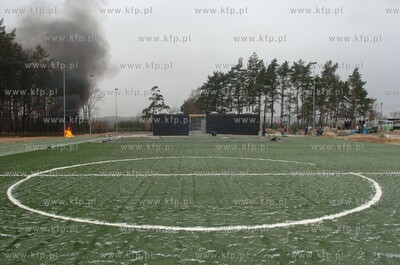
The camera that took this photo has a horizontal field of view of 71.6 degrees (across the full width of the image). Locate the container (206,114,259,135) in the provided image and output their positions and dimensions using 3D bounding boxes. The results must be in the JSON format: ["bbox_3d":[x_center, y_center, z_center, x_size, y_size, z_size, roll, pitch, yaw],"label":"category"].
[{"bbox_3d":[4.600,-1.080,40.200,7.300,2.800,3.400,0,1,0],"label":"container"}]

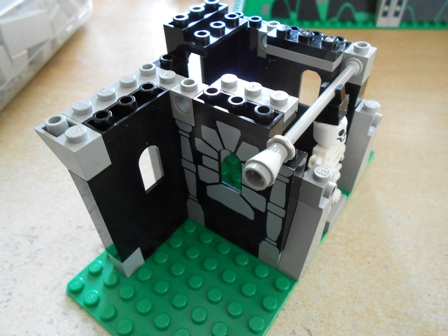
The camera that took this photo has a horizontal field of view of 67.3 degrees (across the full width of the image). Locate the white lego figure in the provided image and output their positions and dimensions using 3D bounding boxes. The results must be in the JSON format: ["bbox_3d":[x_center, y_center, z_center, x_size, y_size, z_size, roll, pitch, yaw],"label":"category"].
[{"bbox_3d":[0.036,-0.002,0.122,0.014,0.040,0.024,25,50,26],"label":"white lego figure"}]

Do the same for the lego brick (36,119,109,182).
[{"bbox_3d":[-0.038,-0.006,0.084,0.016,0.011,0.008,25,50,26],"label":"lego brick"}]

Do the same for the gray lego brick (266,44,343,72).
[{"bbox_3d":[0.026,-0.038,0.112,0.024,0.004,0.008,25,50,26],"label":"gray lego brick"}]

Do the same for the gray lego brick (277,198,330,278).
[{"bbox_3d":[0.026,0.022,0.109,0.008,0.030,0.016,25,50,26],"label":"gray lego brick"}]

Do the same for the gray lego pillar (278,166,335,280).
[{"bbox_3d":[0.026,0.018,0.106,0.008,0.040,0.016,25,50,26],"label":"gray lego pillar"}]

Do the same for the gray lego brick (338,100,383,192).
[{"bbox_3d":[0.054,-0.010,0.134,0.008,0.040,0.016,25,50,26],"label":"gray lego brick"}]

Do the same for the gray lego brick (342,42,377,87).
[{"bbox_3d":[0.044,-0.035,0.111,0.008,0.011,0.008,25,50,26],"label":"gray lego brick"}]

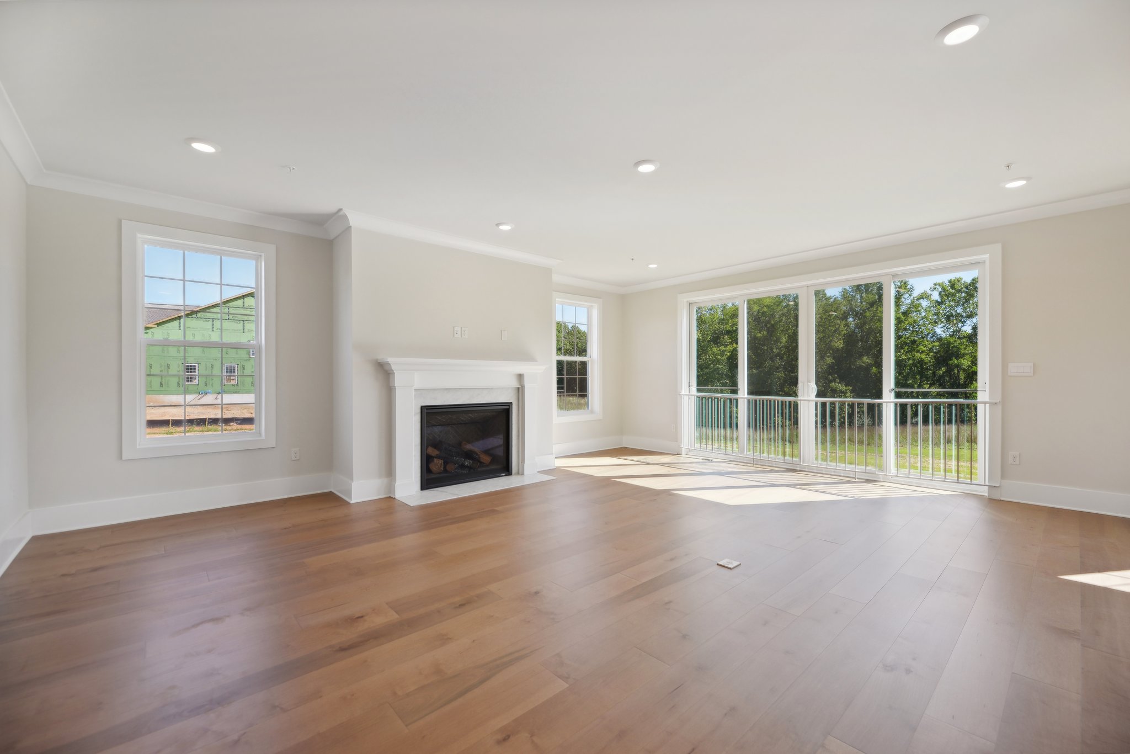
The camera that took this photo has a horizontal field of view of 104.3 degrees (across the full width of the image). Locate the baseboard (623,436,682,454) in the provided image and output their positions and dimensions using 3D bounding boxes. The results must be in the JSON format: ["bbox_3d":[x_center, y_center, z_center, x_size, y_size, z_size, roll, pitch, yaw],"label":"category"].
[{"bbox_3d":[1.417,1.101,7.279,0.020,0.189,1.145,0,0,-42],"label":"baseboard"}]

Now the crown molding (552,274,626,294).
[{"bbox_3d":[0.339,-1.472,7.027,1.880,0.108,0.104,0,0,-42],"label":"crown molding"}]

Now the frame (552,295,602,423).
[{"bbox_3d":[0.196,-0.290,7.004,1.050,1.943,0.120,0,0,-42],"label":"frame"}]

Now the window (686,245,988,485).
[{"bbox_3d":[3.034,0.013,5.540,0.140,2.303,3.353,0,0,-42],"label":"window"}]

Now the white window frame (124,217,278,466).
[{"bbox_3d":[-3.221,-0.299,3.941,1.052,1.959,0.120,0,0,-42],"label":"white window frame"}]

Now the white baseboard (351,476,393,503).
[{"bbox_3d":[-1.876,1.096,4.266,0.366,0.189,0.020,0,0,-42],"label":"white baseboard"}]

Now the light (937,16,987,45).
[{"bbox_3d":[1.776,-1.533,1.965,0.187,0.030,0.187,0,0,-42],"label":"light"}]

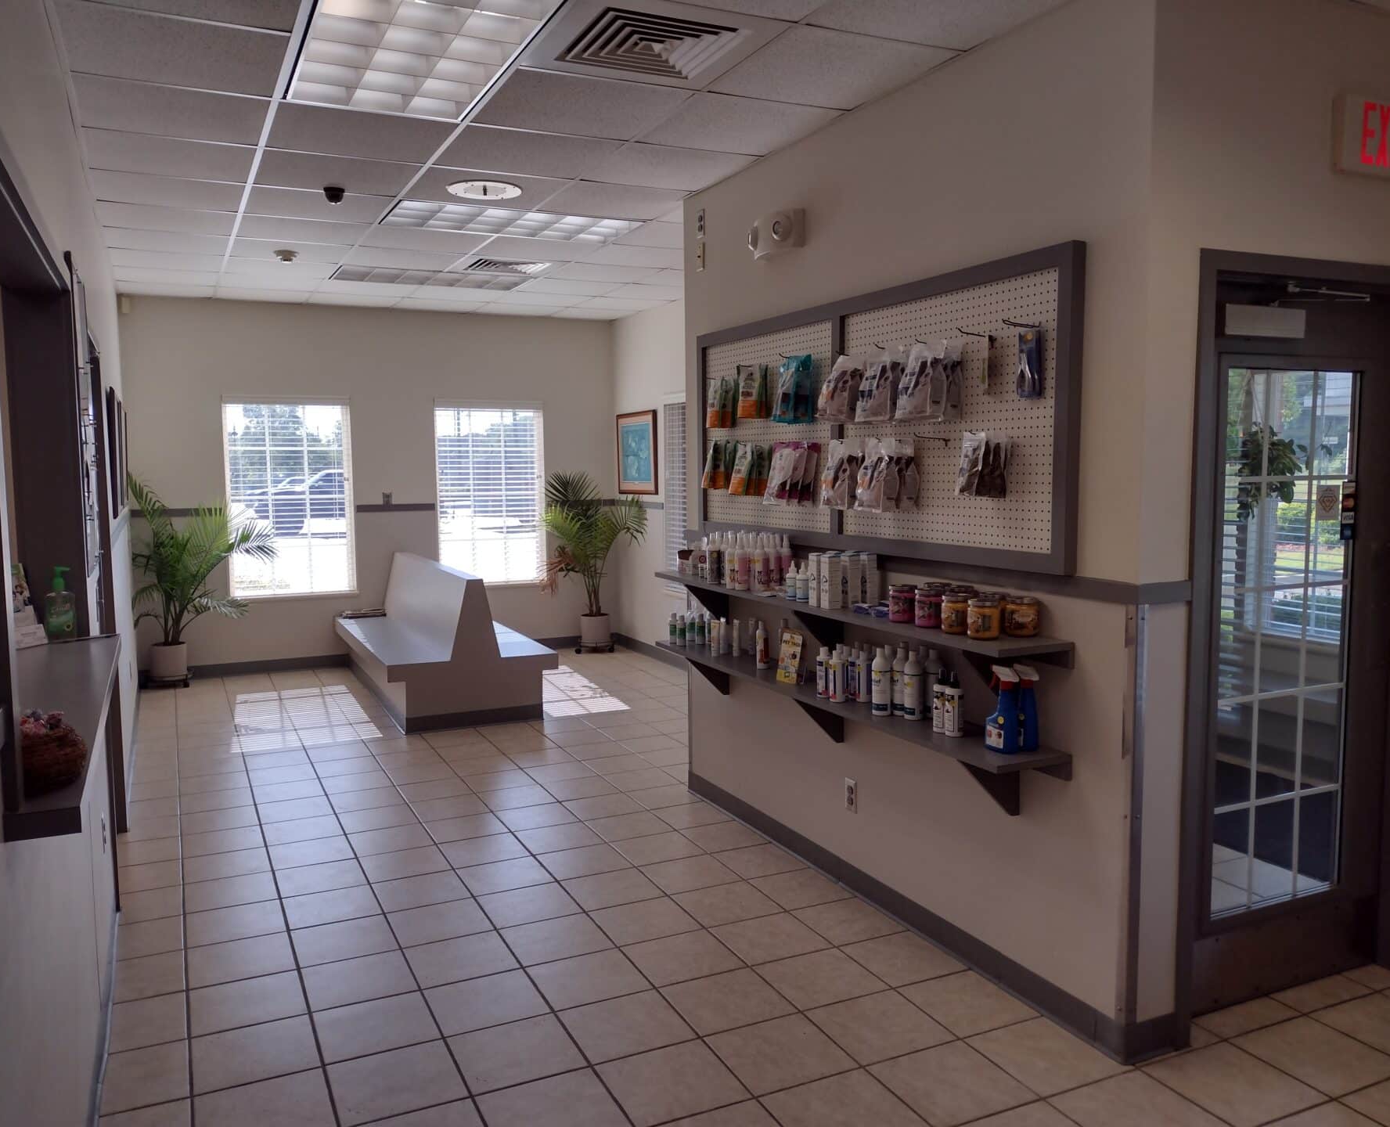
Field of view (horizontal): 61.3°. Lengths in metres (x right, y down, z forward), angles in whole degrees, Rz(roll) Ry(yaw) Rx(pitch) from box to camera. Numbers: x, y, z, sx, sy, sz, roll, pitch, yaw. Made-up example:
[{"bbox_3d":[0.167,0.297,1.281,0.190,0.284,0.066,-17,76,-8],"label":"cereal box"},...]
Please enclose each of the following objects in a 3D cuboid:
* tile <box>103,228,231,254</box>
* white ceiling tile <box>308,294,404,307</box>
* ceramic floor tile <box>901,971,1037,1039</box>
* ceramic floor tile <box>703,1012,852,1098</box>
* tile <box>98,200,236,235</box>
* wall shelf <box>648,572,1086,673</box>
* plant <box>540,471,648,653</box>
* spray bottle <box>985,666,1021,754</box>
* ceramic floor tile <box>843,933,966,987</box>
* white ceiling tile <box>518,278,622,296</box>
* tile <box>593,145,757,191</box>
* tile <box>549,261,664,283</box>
[{"bbox_3d":[-2.751,-1.679,6.131,0.581,0.020,0.600,-3,5,-25],"label":"tile"},{"bbox_3d":[-2.397,-1.860,8.254,0.600,0.020,0.520,-3,5,-25],"label":"white ceiling tile"},{"bbox_3d":[0.756,1.231,3.271,0.280,0.010,0.310,-3,5,-24],"label":"ceramic floor tile"},{"bbox_3d":[0.226,1.289,3.080,0.307,0.010,0.307,-3,6,-24],"label":"ceramic floor tile"},{"bbox_3d":[-2.500,-1.647,5.579,0.595,0.018,0.603,-3,6,-24],"label":"tile"},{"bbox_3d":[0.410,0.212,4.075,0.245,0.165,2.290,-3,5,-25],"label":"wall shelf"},{"bbox_3d":[-0.790,0.016,9.102,0.810,1.440,0.790,0,5,0],"label":"plant"},{"bbox_3d":[0.827,0.390,3.157,0.062,0.222,0.108,-3,5,-25],"label":"spray bottle"},{"bbox_3d":[0.635,1.196,3.533,0.285,0.010,0.300,-3,6,-25],"label":"ceramic floor tile"},{"bbox_3d":[-0.797,-1.827,7.691,0.600,0.020,0.600,-3,5,-25],"label":"white ceiling tile"},{"bbox_3d":[-0.111,-1.576,4.654,0.534,0.018,0.602,-3,6,-24],"label":"tile"},{"bbox_3d":[-0.544,-1.776,7.139,0.600,0.020,0.600,-3,6,-25],"label":"tile"}]

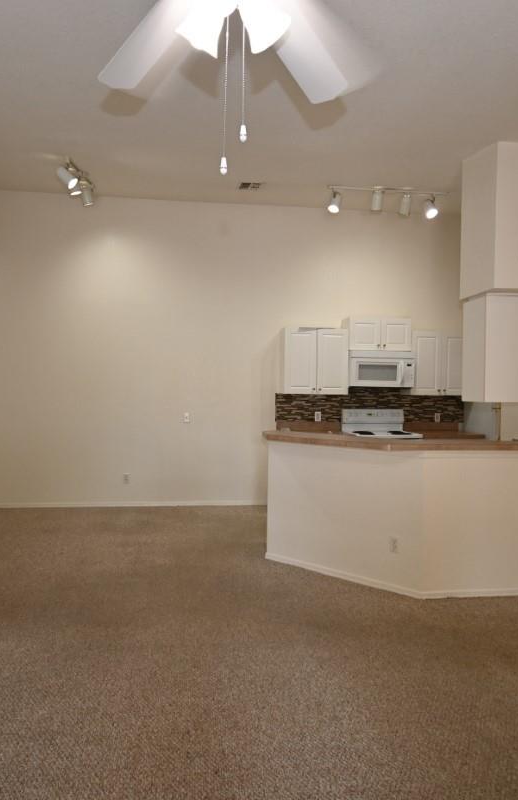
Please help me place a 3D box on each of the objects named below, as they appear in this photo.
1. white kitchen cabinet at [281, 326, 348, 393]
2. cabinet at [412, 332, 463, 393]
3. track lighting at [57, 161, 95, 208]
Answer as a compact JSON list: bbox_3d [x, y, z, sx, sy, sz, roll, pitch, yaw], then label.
[{"bbox_3d":[0.663,-0.449,6.048,0.768,0.765,0.320,1,1,-7],"label":"white kitchen cabinet"},{"bbox_3d":[2.206,-0.441,6.247,0.760,0.765,0.320,1,1,-7],"label":"cabinet"},{"bbox_3d":[-1.750,-2.074,4.873,0.190,0.210,1.210,1,12,-7],"label":"track lighting"}]

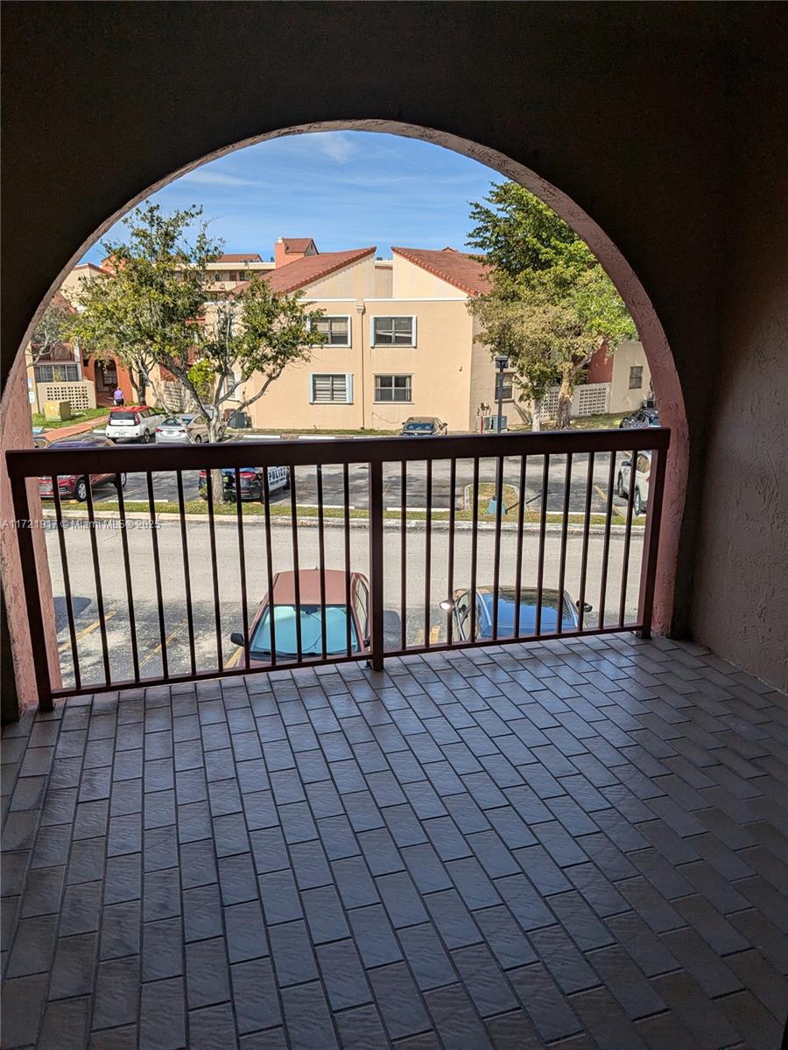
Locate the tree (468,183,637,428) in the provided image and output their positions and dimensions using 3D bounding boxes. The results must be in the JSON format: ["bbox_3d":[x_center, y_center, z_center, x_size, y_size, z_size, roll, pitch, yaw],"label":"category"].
[{"bbox_3d":[8.149,-10.642,36.507,8.900,11.800,8.600,1,14,5],"label":"tree"}]

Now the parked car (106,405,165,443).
[{"bbox_3d":[-12.546,-4.974,35.459,1.800,1.610,4.150,0,14,0],"label":"parked car"}]

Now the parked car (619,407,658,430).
[{"bbox_3d":[12.204,-4.720,34.594,1.820,1.480,4.600,1,14,3],"label":"parked car"}]

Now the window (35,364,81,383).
[{"bbox_3d":[-22.398,-10.025,48.521,2.950,1.350,0.150,-10,17,-34],"label":"window"}]

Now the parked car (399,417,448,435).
[{"bbox_3d":[1.324,-4.163,32.466,1.820,1.460,4.650,2,14,6],"label":"parked car"}]

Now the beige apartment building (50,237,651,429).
[{"bbox_3d":[-2.800,-11.810,45.287,37.000,10.000,18.000,1,14,5],"label":"beige apartment building"}]

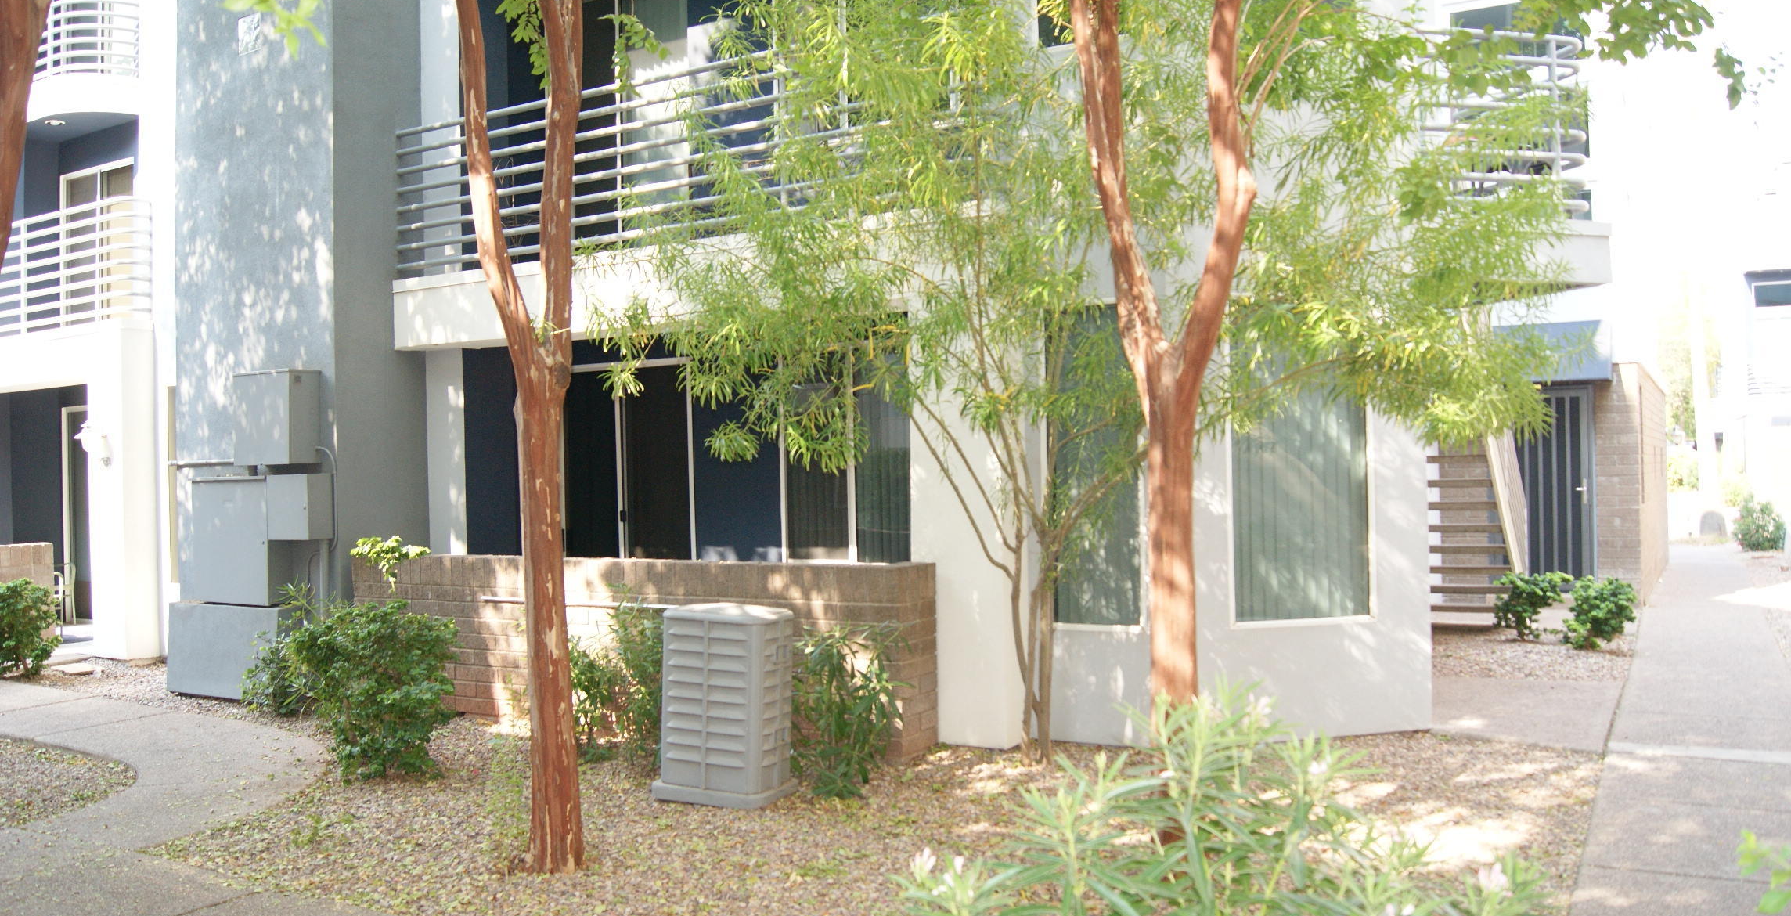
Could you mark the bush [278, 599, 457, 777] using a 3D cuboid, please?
[{"bbox_3d":[-2.932,1.244,7.451,0.920,0.950,0.860,-1,0,0],"label":"bush"}]

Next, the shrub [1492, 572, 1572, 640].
[{"bbox_3d":[5.214,1.205,11.000,0.630,0.570,0.550,-2,-1,25],"label":"shrub"}]

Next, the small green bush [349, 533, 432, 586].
[{"bbox_3d":[-2.730,0.552,7.250,0.420,0.280,0.340,-1,-1,-21],"label":"small green bush"}]

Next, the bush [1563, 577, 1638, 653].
[{"bbox_3d":[5.822,1.240,11.101,0.580,0.580,0.560,-1,0,0],"label":"bush"}]

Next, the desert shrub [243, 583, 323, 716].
[{"bbox_3d":[-4.237,1.314,9.351,0.620,0.880,0.600,-1,0,0],"label":"desert shrub"}]

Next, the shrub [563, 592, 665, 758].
[{"bbox_3d":[-1.616,1.214,7.601,0.580,0.950,0.520,-1,0,0],"label":"shrub"}]

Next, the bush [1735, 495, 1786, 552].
[{"bbox_3d":[13.095,0.974,20.300,0.780,0.860,0.800,-2,-1,33],"label":"bush"}]

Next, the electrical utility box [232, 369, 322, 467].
[{"bbox_3d":[-4.399,-0.276,9.550,0.639,0.647,0.245,-2,-1,31],"label":"electrical utility box"}]

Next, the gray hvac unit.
[{"bbox_3d":[-0.850,1.204,6.685,0.620,0.930,0.420,-1,0,26],"label":"gray hvac unit"}]

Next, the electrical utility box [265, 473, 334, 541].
[{"bbox_3d":[-4.191,0.347,9.450,0.453,0.457,0.199,-2,-1,31],"label":"electrical utility box"}]

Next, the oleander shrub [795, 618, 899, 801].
[{"bbox_3d":[-0.256,1.213,6.550,0.560,0.800,0.580,-1,-1,-2],"label":"oleander shrub"}]

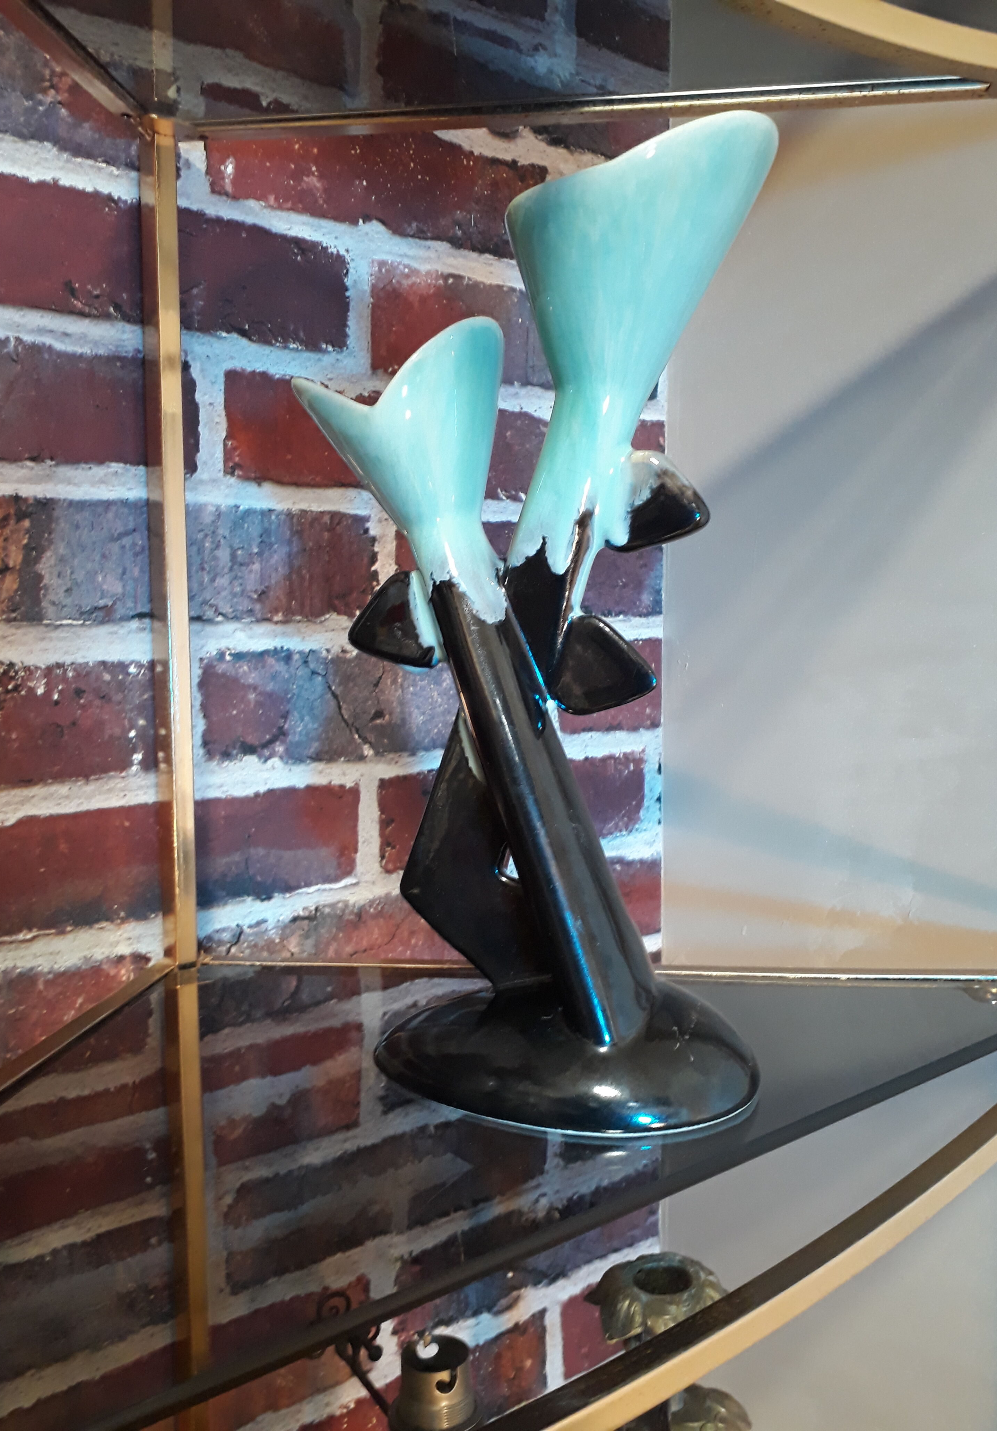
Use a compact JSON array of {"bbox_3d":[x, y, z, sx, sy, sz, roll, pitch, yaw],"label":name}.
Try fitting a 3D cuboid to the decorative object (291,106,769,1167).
[{"bbox_3d":[0.013,-0.036,0.428,0.189,0.347,0.119,3,6,26],"label":"decorative object"}]

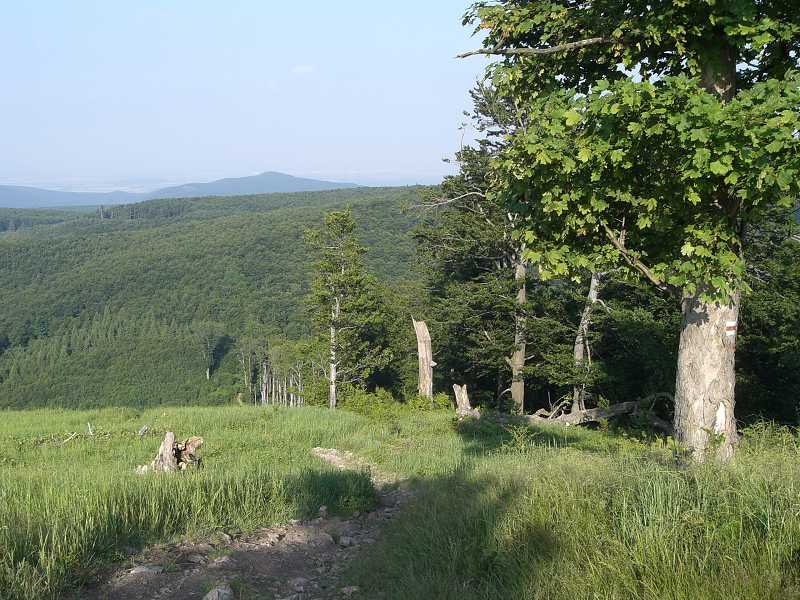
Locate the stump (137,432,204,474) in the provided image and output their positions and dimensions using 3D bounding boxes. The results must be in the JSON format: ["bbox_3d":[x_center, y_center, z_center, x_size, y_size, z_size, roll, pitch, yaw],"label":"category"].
[{"bbox_3d":[-2.483,1.677,9.500,0.736,0.409,0.620,0,8,0],"label":"stump"}]

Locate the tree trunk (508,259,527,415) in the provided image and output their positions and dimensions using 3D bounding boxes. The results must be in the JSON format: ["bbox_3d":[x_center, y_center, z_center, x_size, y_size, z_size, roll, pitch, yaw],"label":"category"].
[{"bbox_3d":[2.609,0.822,19.500,0.400,3.486,0.400,0,8,0],"label":"tree trunk"}]

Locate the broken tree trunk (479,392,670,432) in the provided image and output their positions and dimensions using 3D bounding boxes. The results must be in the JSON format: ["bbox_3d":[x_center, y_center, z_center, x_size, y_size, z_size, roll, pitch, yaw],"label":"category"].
[{"bbox_3d":[3.437,2.203,17.200,3.800,0.783,0.800,0,8,0],"label":"broken tree trunk"}]

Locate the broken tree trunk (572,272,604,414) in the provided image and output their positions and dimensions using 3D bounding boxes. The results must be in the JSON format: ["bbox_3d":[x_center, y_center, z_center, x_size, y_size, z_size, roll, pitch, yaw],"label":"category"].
[{"bbox_3d":[4.163,0.955,19.500,0.666,3.131,0.500,0,8,0],"label":"broken tree trunk"}]

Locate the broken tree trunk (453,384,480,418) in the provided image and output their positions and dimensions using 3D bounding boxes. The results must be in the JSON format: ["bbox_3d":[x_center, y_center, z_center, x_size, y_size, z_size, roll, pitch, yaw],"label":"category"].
[{"bbox_3d":[1.302,2.008,17.200,0.548,0.705,0.460,0,8,0],"label":"broken tree trunk"}]

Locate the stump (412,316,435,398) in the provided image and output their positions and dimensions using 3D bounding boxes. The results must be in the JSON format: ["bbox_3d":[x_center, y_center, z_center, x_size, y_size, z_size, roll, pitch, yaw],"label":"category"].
[{"bbox_3d":[0.562,1.459,21.000,0.526,2.033,0.420,0,8,0],"label":"stump"}]

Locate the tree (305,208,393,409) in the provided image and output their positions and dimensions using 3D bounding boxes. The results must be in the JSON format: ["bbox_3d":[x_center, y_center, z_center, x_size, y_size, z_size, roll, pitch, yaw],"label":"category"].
[{"bbox_3d":[-1.818,0.335,31.000,3.106,7.130,3.000,0,8,0],"label":"tree"}]

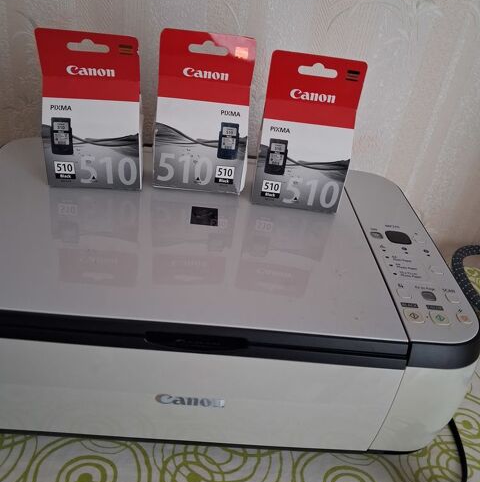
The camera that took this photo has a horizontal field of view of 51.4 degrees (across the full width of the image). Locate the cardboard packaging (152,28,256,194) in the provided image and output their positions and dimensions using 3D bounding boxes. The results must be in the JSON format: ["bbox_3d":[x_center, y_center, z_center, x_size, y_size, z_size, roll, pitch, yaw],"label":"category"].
[{"bbox_3d":[-0.036,-0.122,0.486,0.088,0.144,0.042,3,35,-9],"label":"cardboard packaging"}]

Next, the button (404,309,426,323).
[{"bbox_3d":[0.138,0.059,0.394,0.013,0.003,0.014,5,35,-5],"label":"button"}]

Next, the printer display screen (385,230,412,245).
[{"bbox_3d":[0.155,-0.003,0.487,0.022,0.002,0.018,5,35,-5],"label":"printer display screen"}]

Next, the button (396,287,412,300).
[{"bbox_3d":[0.137,0.044,0.415,0.010,0.003,0.012,5,35,-5],"label":"button"}]

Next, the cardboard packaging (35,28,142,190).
[{"bbox_3d":[-0.135,-0.119,0.464,0.088,0.139,0.042,1,36,-12],"label":"cardboard packaging"}]

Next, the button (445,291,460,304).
[{"bbox_3d":[0.179,0.048,0.419,0.010,0.003,0.012,5,35,-5],"label":"button"}]

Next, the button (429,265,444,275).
[{"bbox_3d":[0.177,0.026,0.450,0.010,0.003,0.011,5,35,-5],"label":"button"}]

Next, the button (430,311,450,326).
[{"bbox_3d":[0.159,0.061,0.396,0.013,0.003,0.015,5,35,-5],"label":"button"}]

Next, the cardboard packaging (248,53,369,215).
[{"bbox_3d":[0.065,-0.103,0.482,0.088,0.144,0.042,6,35,-5],"label":"cardboard packaging"}]

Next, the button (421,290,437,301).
[{"bbox_3d":[0.158,0.046,0.417,0.010,0.003,0.012,5,35,-5],"label":"button"}]

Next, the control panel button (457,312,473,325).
[{"bbox_3d":[0.180,0.062,0.399,0.010,0.003,0.012,5,35,-5],"label":"control panel button"}]

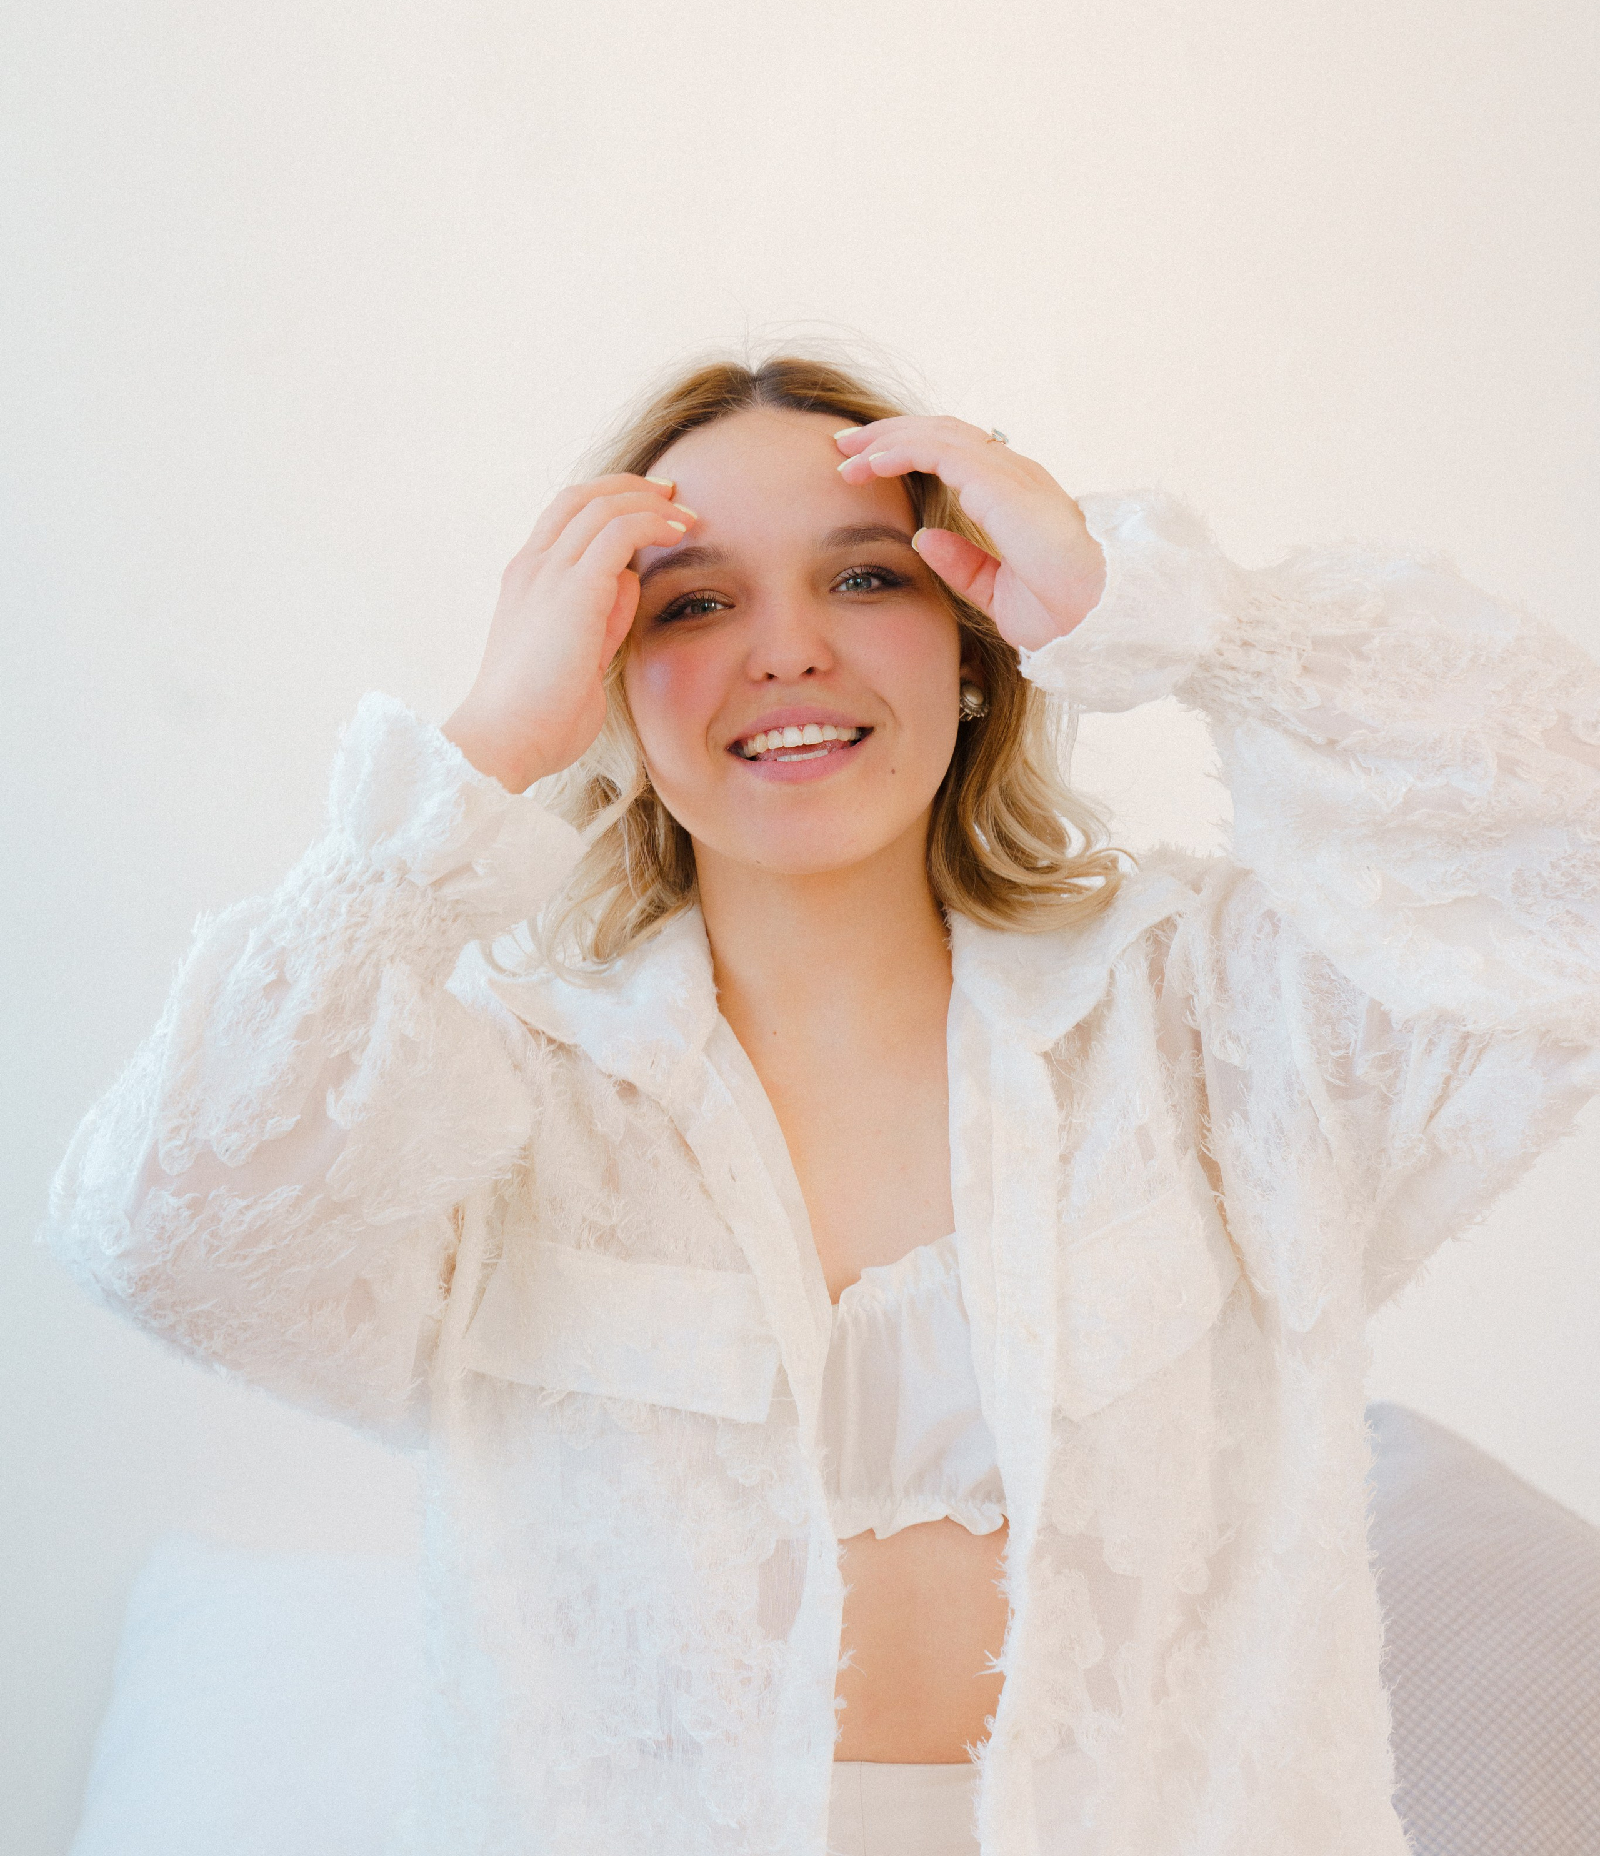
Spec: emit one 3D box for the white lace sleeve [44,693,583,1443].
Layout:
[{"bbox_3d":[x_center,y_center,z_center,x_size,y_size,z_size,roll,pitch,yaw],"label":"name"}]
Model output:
[{"bbox_3d":[-0.196,0.056,1.640,0.220,0.300,0.230,0,0,0],"label":"white lace sleeve"}]

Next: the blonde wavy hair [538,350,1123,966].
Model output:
[{"bbox_3d":[0.013,-0.116,1.740,0.245,0.262,0.220,-5,-2,2],"label":"blonde wavy hair"}]

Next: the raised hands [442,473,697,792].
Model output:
[{"bbox_3d":[-0.094,-0.115,1.620,0.078,0.138,0.085,20,0,-14],"label":"raised hands"}]

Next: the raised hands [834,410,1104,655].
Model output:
[{"bbox_3d":[0.073,-0.167,1.630,0.130,0.070,0.085,41,0,0],"label":"raised hands"}]

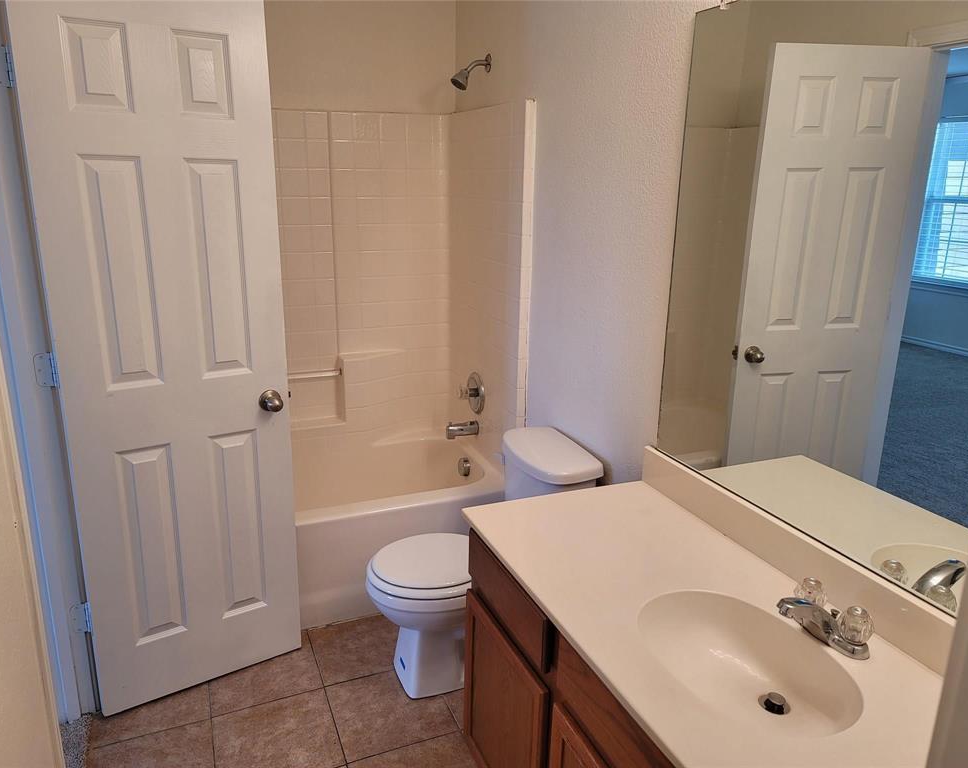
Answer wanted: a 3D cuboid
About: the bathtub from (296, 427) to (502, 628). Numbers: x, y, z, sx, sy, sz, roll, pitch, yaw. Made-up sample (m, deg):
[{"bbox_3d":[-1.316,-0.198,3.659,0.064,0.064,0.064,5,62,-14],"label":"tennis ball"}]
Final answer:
[{"bbox_3d":[-0.704,0.573,3.010,1.512,0.412,0.821,-5,16,-21],"label":"bathtub"}]

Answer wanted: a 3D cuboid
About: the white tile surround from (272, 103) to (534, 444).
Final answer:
[{"bbox_3d":[-0.689,-0.315,2.773,1.512,1.425,0.821,-5,16,-21],"label":"white tile surround"}]

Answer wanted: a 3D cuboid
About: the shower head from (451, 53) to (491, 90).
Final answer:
[{"bbox_3d":[-0.051,-1.190,2.813,0.155,0.140,0.068,-5,16,-21],"label":"shower head"}]

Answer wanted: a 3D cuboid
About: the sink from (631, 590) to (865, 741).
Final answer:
[{"bbox_3d":[0.442,0.535,1.300,0.297,0.140,0.426,-5,16,-21],"label":"sink"}]

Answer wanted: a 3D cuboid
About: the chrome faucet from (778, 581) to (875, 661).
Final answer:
[{"bbox_3d":[0.584,0.413,1.318,0.160,0.090,0.160,-5,16,-21],"label":"chrome faucet"}]

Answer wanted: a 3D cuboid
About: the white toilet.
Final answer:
[{"bbox_3d":[-0.025,0.585,2.361,0.685,0.745,0.460,-5,16,-21],"label":"white toilet"}]

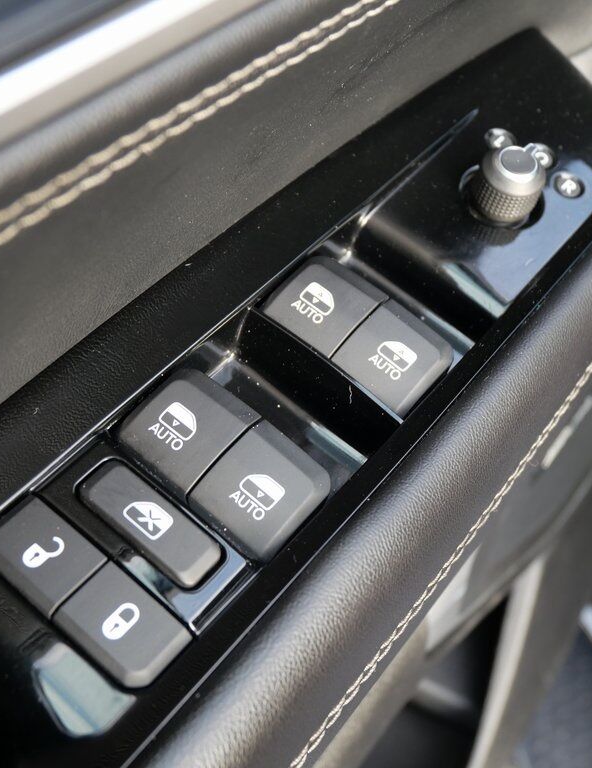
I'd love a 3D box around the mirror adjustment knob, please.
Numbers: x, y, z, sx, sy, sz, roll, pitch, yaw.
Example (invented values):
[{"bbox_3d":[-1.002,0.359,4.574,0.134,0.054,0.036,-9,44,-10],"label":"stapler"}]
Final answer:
[{"bbox_3d":[0.066,-0.062,0.289,0.020,0.018,0.020,6,57,-9],"label":"mirror adjustment knob"}]

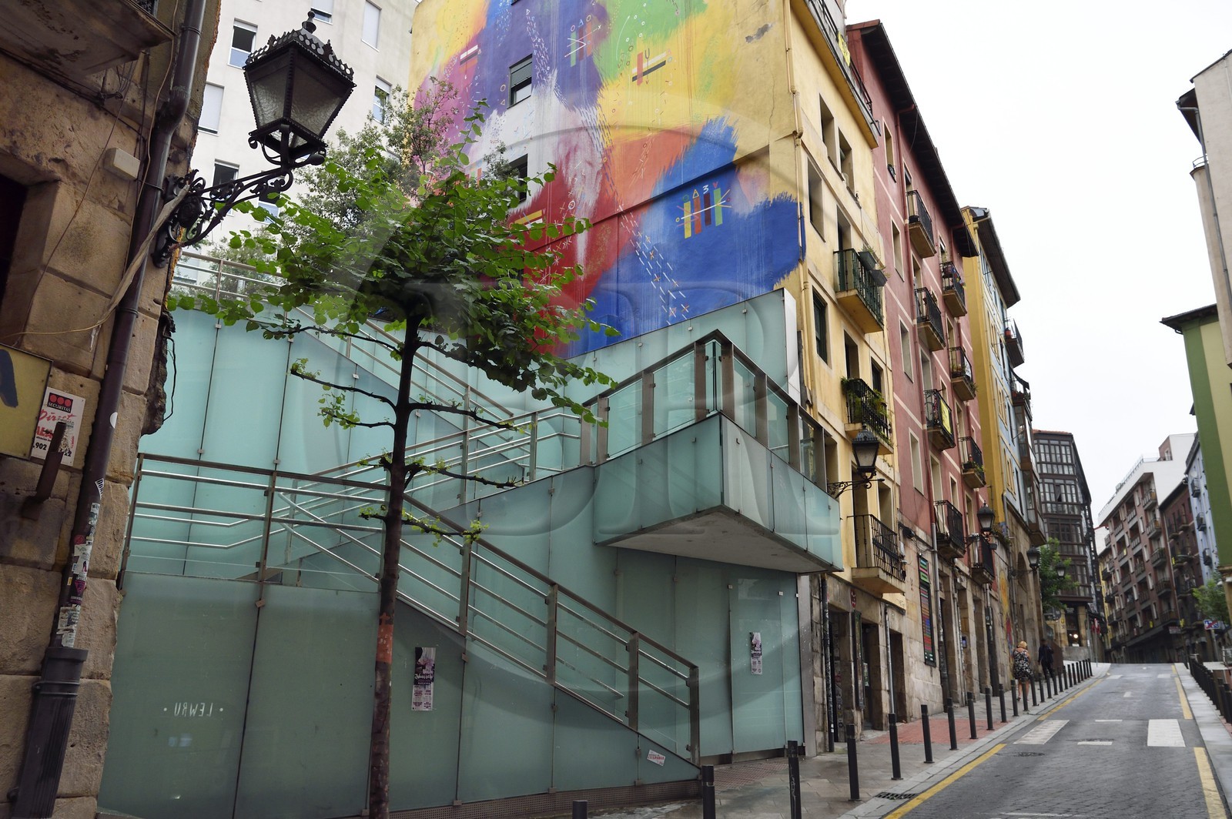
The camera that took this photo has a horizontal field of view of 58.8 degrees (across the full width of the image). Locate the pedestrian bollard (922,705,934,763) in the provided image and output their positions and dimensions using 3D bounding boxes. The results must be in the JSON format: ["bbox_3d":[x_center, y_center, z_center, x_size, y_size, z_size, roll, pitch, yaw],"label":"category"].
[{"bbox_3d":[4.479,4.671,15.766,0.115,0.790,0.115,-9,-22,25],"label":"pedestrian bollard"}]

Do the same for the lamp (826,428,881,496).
[{"bbox_3d":[4.468,0.996,20.565,1.100,1.380,0.480,-9,-22,27],"label":"lamp"}]

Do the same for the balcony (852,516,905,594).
[{"bbox_3d":[5.383,3.010,22.468,0.560,1.260,2.030,-9,-21,27],"label":"balcony"}]

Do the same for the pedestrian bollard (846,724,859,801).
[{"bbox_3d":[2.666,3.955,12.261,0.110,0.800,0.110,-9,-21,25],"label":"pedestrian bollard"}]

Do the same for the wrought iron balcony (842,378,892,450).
[{"bbox_3d":[5.501,0.198,23.759,0.420,1.100,2.150,-9,-21,27],"label":"wrought iron balcony"}]

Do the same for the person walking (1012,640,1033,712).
[{"bbox_3d":[11.664,7.507,31.413,0.530,1.680,0.420,-9,-22,25],"label":"person walking"}]

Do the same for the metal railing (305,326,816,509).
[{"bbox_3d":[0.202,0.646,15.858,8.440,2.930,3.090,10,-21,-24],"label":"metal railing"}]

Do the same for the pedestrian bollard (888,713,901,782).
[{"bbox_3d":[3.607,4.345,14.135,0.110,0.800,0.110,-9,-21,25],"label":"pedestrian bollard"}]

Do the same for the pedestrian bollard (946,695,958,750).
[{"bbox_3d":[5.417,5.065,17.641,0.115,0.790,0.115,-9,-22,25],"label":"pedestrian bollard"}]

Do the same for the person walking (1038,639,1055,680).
[{"bbox_3d":[17.709,10.344,45.000,0.600,1.750,0.450,-9,-22,25],"label":"person walking"}]

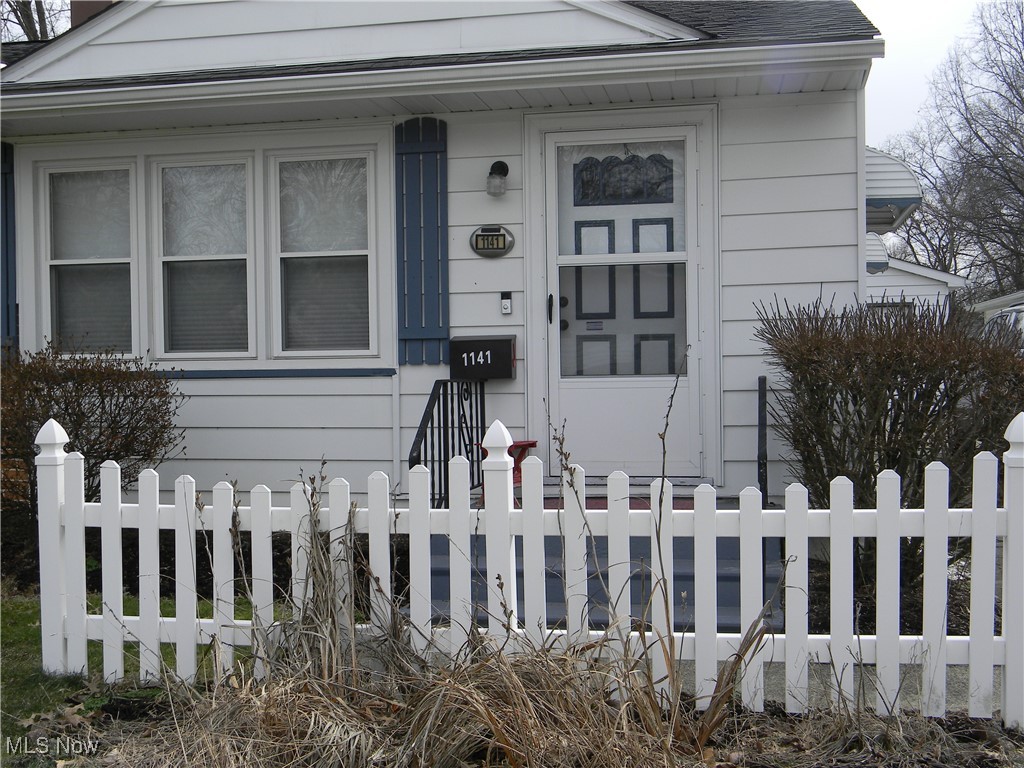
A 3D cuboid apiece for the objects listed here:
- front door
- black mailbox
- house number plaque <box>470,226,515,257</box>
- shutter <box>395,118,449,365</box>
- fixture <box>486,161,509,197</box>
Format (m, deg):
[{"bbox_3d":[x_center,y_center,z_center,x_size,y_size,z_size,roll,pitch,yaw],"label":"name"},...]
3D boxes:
[{"bbox_3d":[0.651,-0.475,7.129,0.898,2.046,0.060,-1,1,12],"label":"front door"},{"bbox_3d":[-0.165,-0.162,7.240,0.372,0.263,0.130,-1,1,12],"label":"black mailbox"},{"bbox_3d":[-0.119,-0.854,7.263,0.269,0.197,0.050,-1,1,12],"label":"house number plaque"},{"bbox_3d":[-0.540,-0.862,7.360,0.325,1.498,0.035,-1,1,12],"label":"shutter"},{"bbox_3d":[-0.082,-1.215,7.194,0.117,0.227,0.160,-1,1,12],"label":"fixture"}]

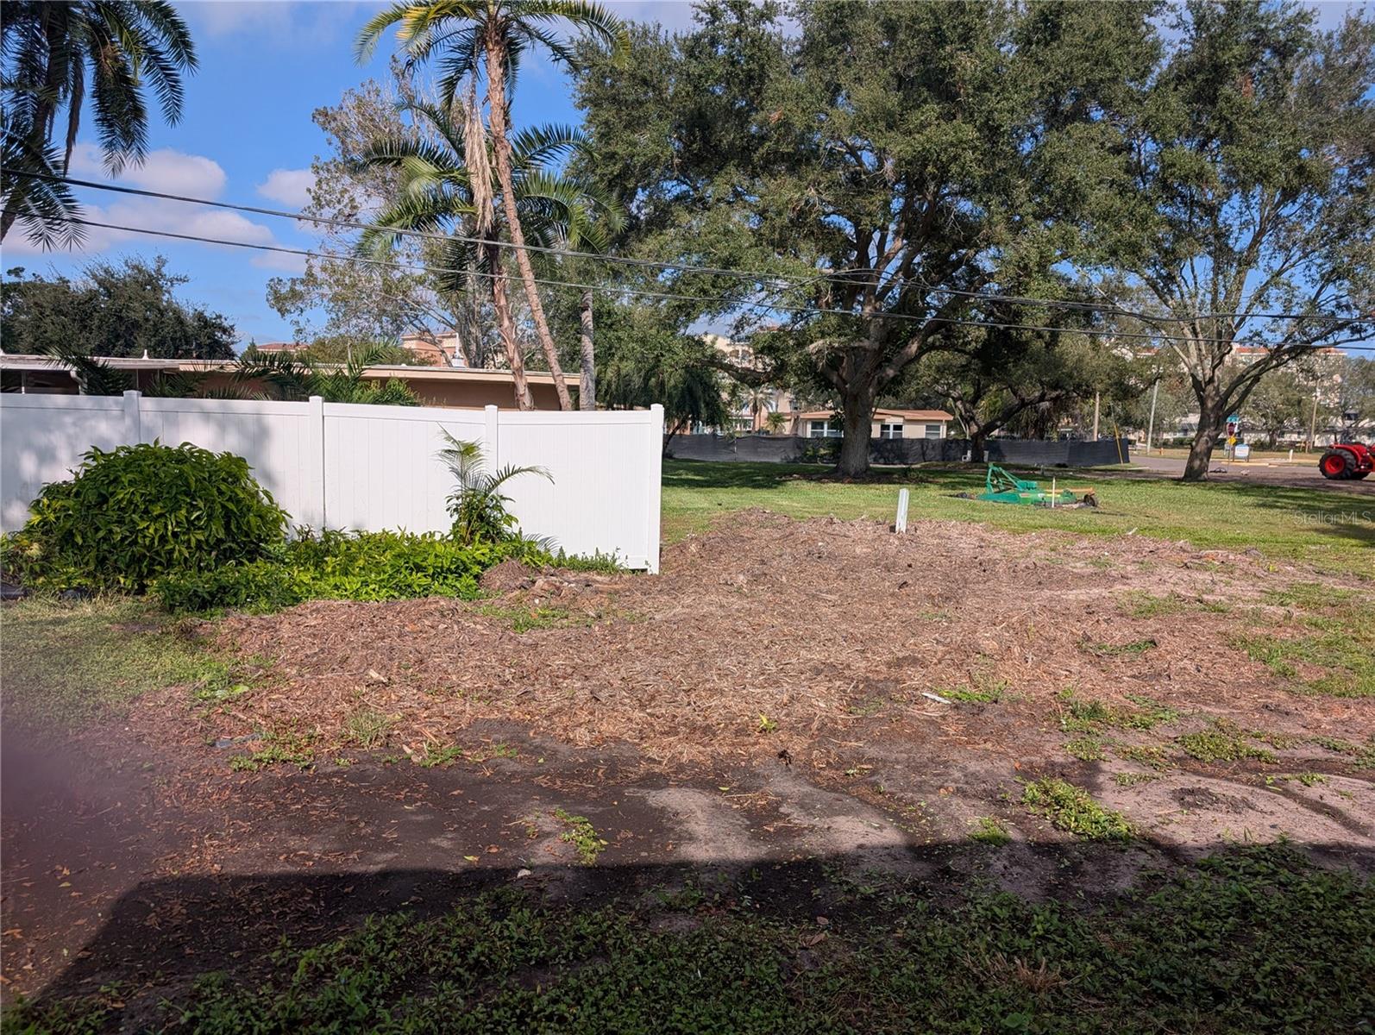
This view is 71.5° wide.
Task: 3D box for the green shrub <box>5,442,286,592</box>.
[{"bbox_3d":[-5.115,-0.016,9.100,2.500,1.420,1.600,0,5,-11],"label":"green shrub"}]

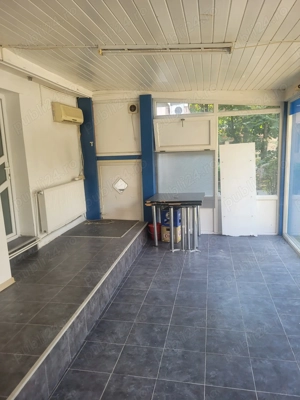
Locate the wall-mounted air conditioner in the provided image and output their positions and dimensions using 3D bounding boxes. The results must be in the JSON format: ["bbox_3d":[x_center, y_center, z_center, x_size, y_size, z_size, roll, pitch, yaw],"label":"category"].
[{"bbox_3d":[-1.301,-1.375,4.858,0.180,0.266,0.739,0,10,12],"label":"wall-mounted air conditioner"}]

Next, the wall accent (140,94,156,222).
[{"bbox_3d":[-0.017,-0.708,5.442,0.206,2.251,0.200,0,10,12],"label":"wall accent"}]

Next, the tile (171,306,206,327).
[{"bbox_3d":[0.377,1.128,2.897,0.330,0.010,0.330,0,10,12],"label":"tile"}]

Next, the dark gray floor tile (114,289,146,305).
[{"bbox_3d":[-0.209,1.072,3.352,0.330,0.010,0.330,0,10,12],"label":"dark gray floor tile"}]

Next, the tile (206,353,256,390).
[{"bbox_3d":[0.571,1.244,2.187,0.330,0.010,0.330,0,10,12],"label":"tile"}]

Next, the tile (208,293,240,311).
[{"bbox_3d":[0.769,1.072,3.143,0.335,0.015,0.329,0,10,12],"label":"tile"}]

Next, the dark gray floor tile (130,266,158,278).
[{"bbox_3d":[-0.086,0.953,3.978,0.335,0.015,0.329,0,10,12],"label":"dark gray floor tile"}]

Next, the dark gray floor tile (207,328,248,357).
[{"bbox_3d":[0.638,1.187,2.502,0.330,0.015,0.330,0,10,12],"label":"dark gray floor tile"}]

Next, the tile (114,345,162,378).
[{"bbox_3d":[-0.080,1.245,2.316,0.330,0.015,0.330,0,10,12],"label":"tile"}]

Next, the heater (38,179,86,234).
[{"bbox_3d":[-1.336,0.050,4.718,0.100,0.593,1.293,0,10,12],"label":"heater"}]

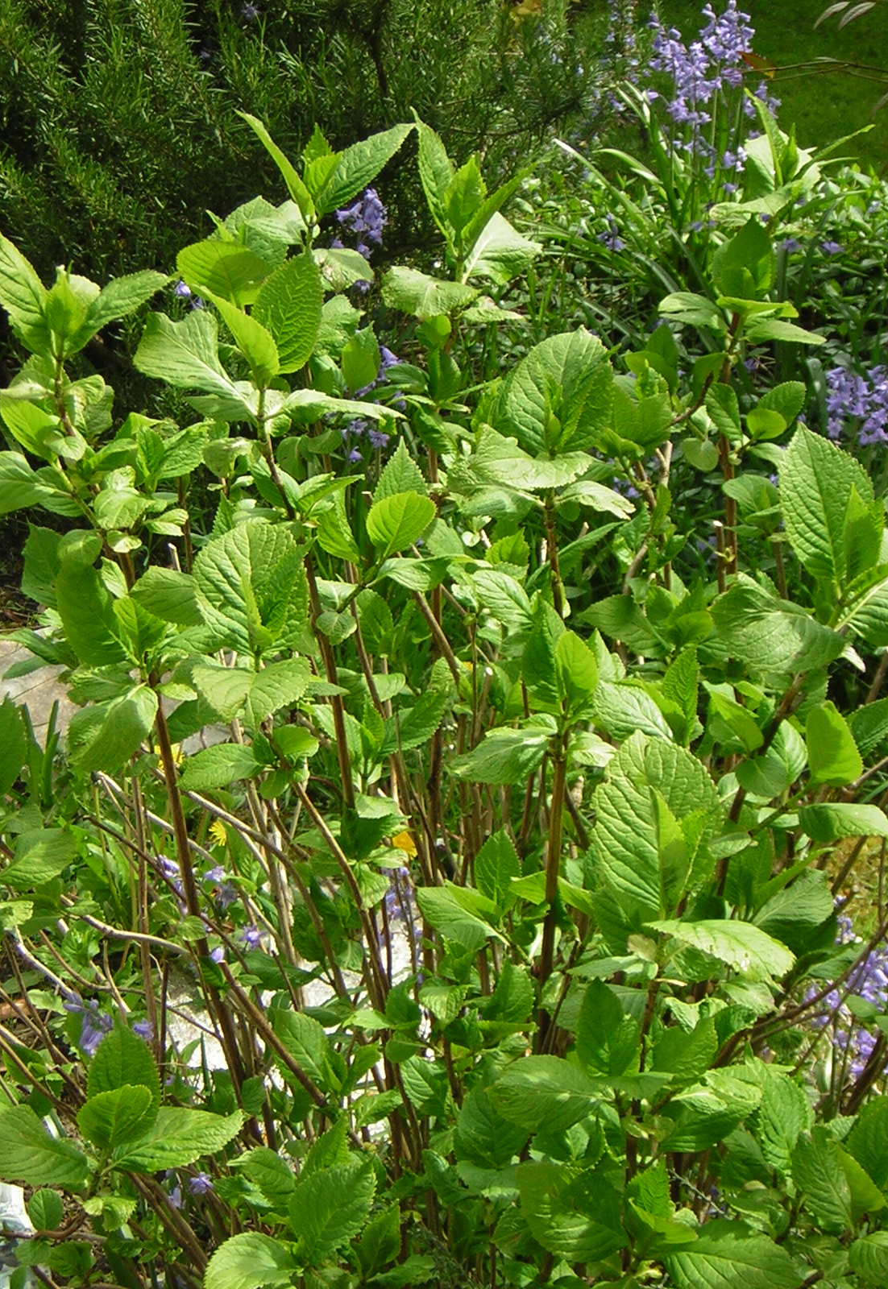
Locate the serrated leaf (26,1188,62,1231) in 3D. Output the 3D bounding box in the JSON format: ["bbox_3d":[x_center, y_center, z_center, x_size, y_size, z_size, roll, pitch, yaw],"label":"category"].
[{"bbox_3d":[-0.274,0.388,2.170,0.025,0.029,0.006,1,-18,0],"label":"serrated leaf"}]

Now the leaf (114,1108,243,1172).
[{"bbox_3d":[-0.191,0.356,2.270,0.099,0.019,0.055,-17,45,-17],"label":"leaf"}]

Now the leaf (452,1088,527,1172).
[{"bbox_3d":[0.033,0.345,2.280,0.055,0.018,0.071,-7,61,-2],"label":"leaf"}]

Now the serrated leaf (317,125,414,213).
[{"bbox_3d":[-0.059,-0.358,2.380,0.098,0.014,0.050,-45,41,-3],"label":"serrated leaf"}]

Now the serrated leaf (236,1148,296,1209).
[{"bbox_3d":[-0.130,0.392,2.330,0.059,0.020,0.036,24,62,13],"label":"serrated leaf"}]

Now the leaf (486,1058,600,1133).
[{"bbox_3d":[0.071,0.320,2.250,0.082,0.020,0.060,3,48,-13],"label":"leaf"}]

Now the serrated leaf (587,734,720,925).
[{"bbox_3d":[0.139,0.123,2.120,0.090,0.127,0.028,-2,-19,-3],"label":"serrated leaf"}]

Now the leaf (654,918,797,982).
[{"bbox_3d":[0.177,0.193,2.000,0.098,0.020,0.052,24,33,23],"label":"leaf"}]

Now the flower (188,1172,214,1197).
[{"bbox_3d":[-0.167,0.370,2.170,0.018,0.016,0.017,-6,30,-10],"label":"flower"}]

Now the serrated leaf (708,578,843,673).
[{"bbox_3d":[0.220,-0.013,2.100,0.088,0.024,0.072,-3,51,1],"label":"serrated leaf"}]

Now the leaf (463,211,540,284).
[{"bbox_3d":[0.036,-0.308,2.496,0.074,0.026,0.060,-33,60,-22],"label":"leaf"}]

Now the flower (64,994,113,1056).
[{"bbox_3d":[-0.280,0.301,2.500,0.040,0.048,0.038,8,27,17],"label":"flower"}]

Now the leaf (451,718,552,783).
[{"bbox_3d":[0.041,0.080,2.277,0.079,0.024,0.051,-19,49,-1],"label":"leaf"}]

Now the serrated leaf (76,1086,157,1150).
[{"bbox_3d":[-0.240,0.342,2.300,0.051,0.057,0.018,19,14,-5],"label":"serrated leaf"}]

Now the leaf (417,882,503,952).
[{"bbox_3d":[0.011,0.186,2.150,0.070,0.015,0.043,24,66,19],"label":"leaf"}]

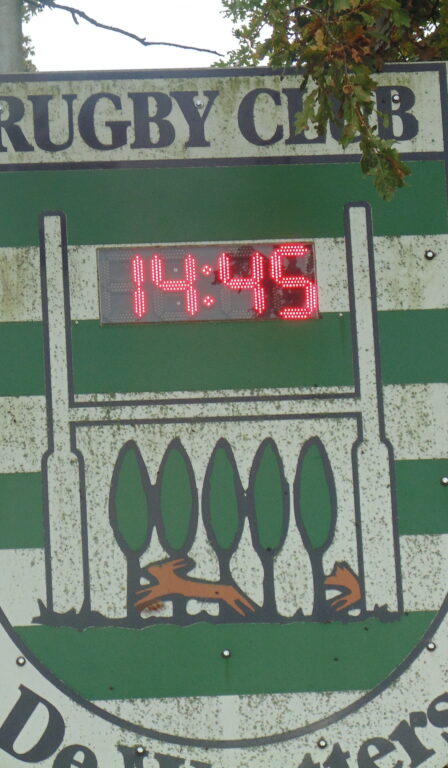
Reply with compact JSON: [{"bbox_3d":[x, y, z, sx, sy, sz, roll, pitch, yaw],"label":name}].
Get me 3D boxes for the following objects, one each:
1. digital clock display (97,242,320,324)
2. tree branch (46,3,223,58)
[{"bbox_3d":[-0.044,-0.256,11.787,0.562,0.210,0.060,-2,-14,-5],"label":"digital clock display"},{"bbox_3d":[-0.273,-1.079,14.000,0.537,0.171,0.200,-2,-14,-5],"label":"tree branch"}]

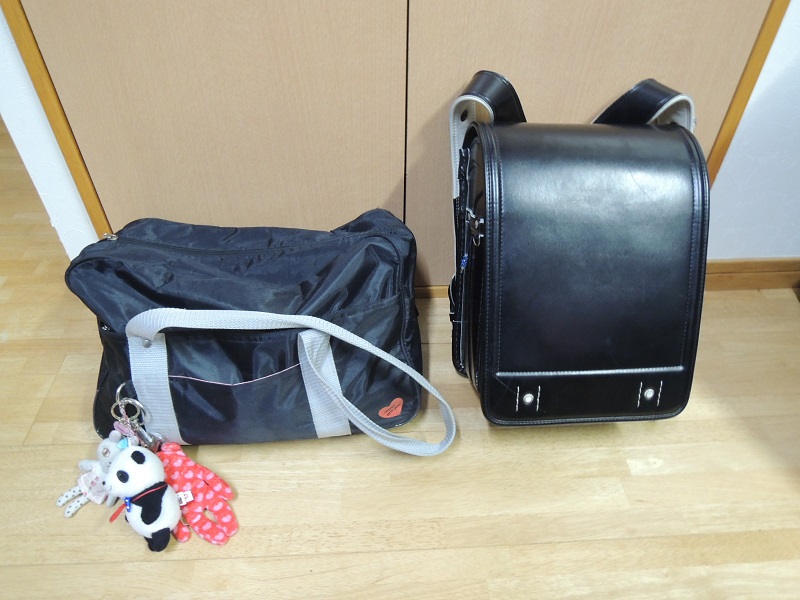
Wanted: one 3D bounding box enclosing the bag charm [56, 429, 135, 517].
[{"bbox_3d":[-0.350,0.198,0.640,0.060,0.035,0.100,8,57,9],"label":"bag charm"}]

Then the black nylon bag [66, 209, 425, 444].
[{"bbox_3d":[-0.174,0.033,0.676,0.395,0.245,0.170,-2,33,-3],"label":"black nylon bag"}]

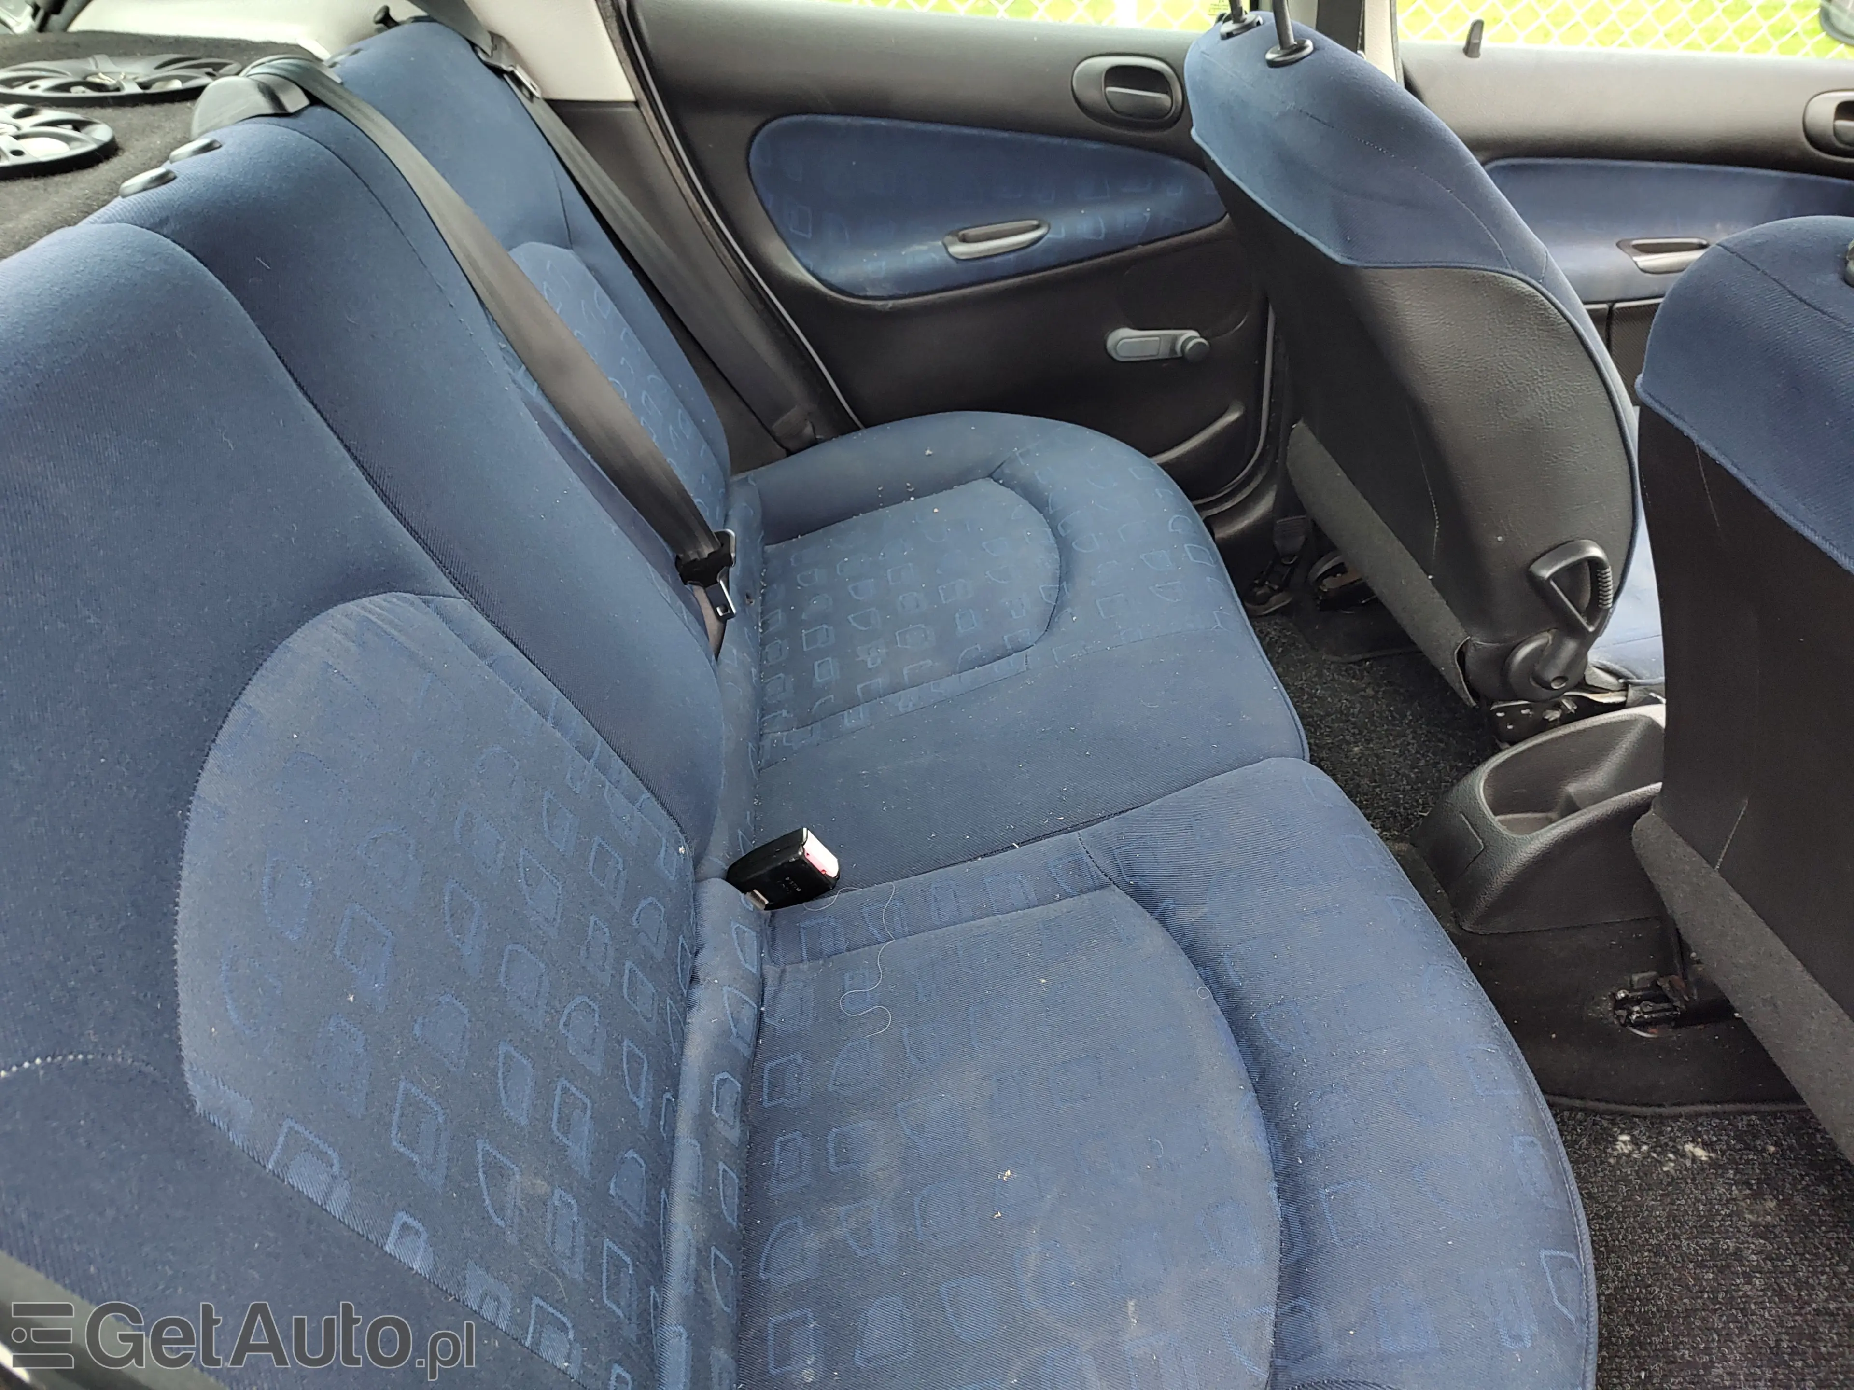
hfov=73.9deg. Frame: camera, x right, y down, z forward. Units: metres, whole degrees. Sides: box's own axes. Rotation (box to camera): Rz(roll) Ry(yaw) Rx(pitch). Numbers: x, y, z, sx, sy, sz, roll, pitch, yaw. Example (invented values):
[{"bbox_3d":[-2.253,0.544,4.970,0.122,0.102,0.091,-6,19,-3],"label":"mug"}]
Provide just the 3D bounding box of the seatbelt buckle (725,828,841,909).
[{"bbox_3d":[-0.109,0.133,0.939,0.073,0.040,0.027,-29,32,28],"label":"seatbelt buckle"}]

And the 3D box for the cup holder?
[{"bbox_3d":[0.566,0.101,1.085,0.230,0.150,0.135,-5,37,-4],"label":"cup holder"}]

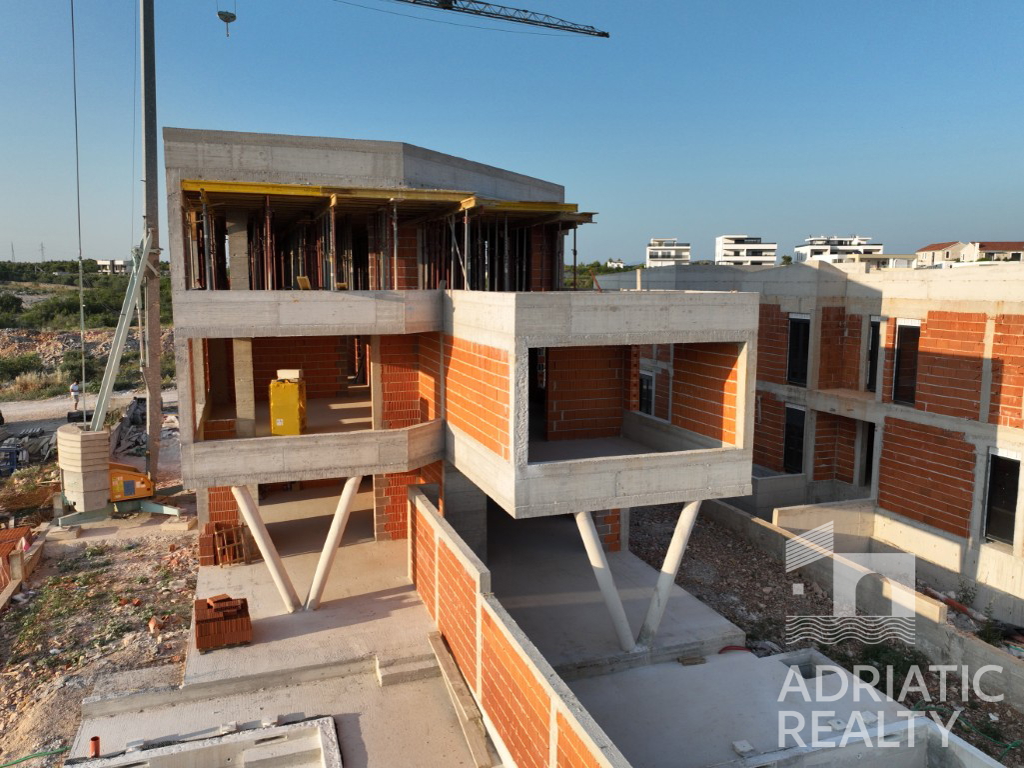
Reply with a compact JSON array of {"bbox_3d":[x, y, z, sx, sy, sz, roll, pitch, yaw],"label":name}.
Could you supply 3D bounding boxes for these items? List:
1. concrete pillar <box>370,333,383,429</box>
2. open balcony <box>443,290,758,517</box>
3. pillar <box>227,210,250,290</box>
[{"bbox_3d":[-3.588,-0.205,18.715,0.280,2.730,0.330,-2,8,-19],"label":"concrete pillar"},{"bbox_3d":[1.606,0.030,15.075,4.920,3.920,4.700,-2,8,-19],"label":"open balcony"},{"bbox_3d":[-6.626,-2.913,17.268,0.420,2.700,0.350,-2,8,-19],"label":"pillar"}]

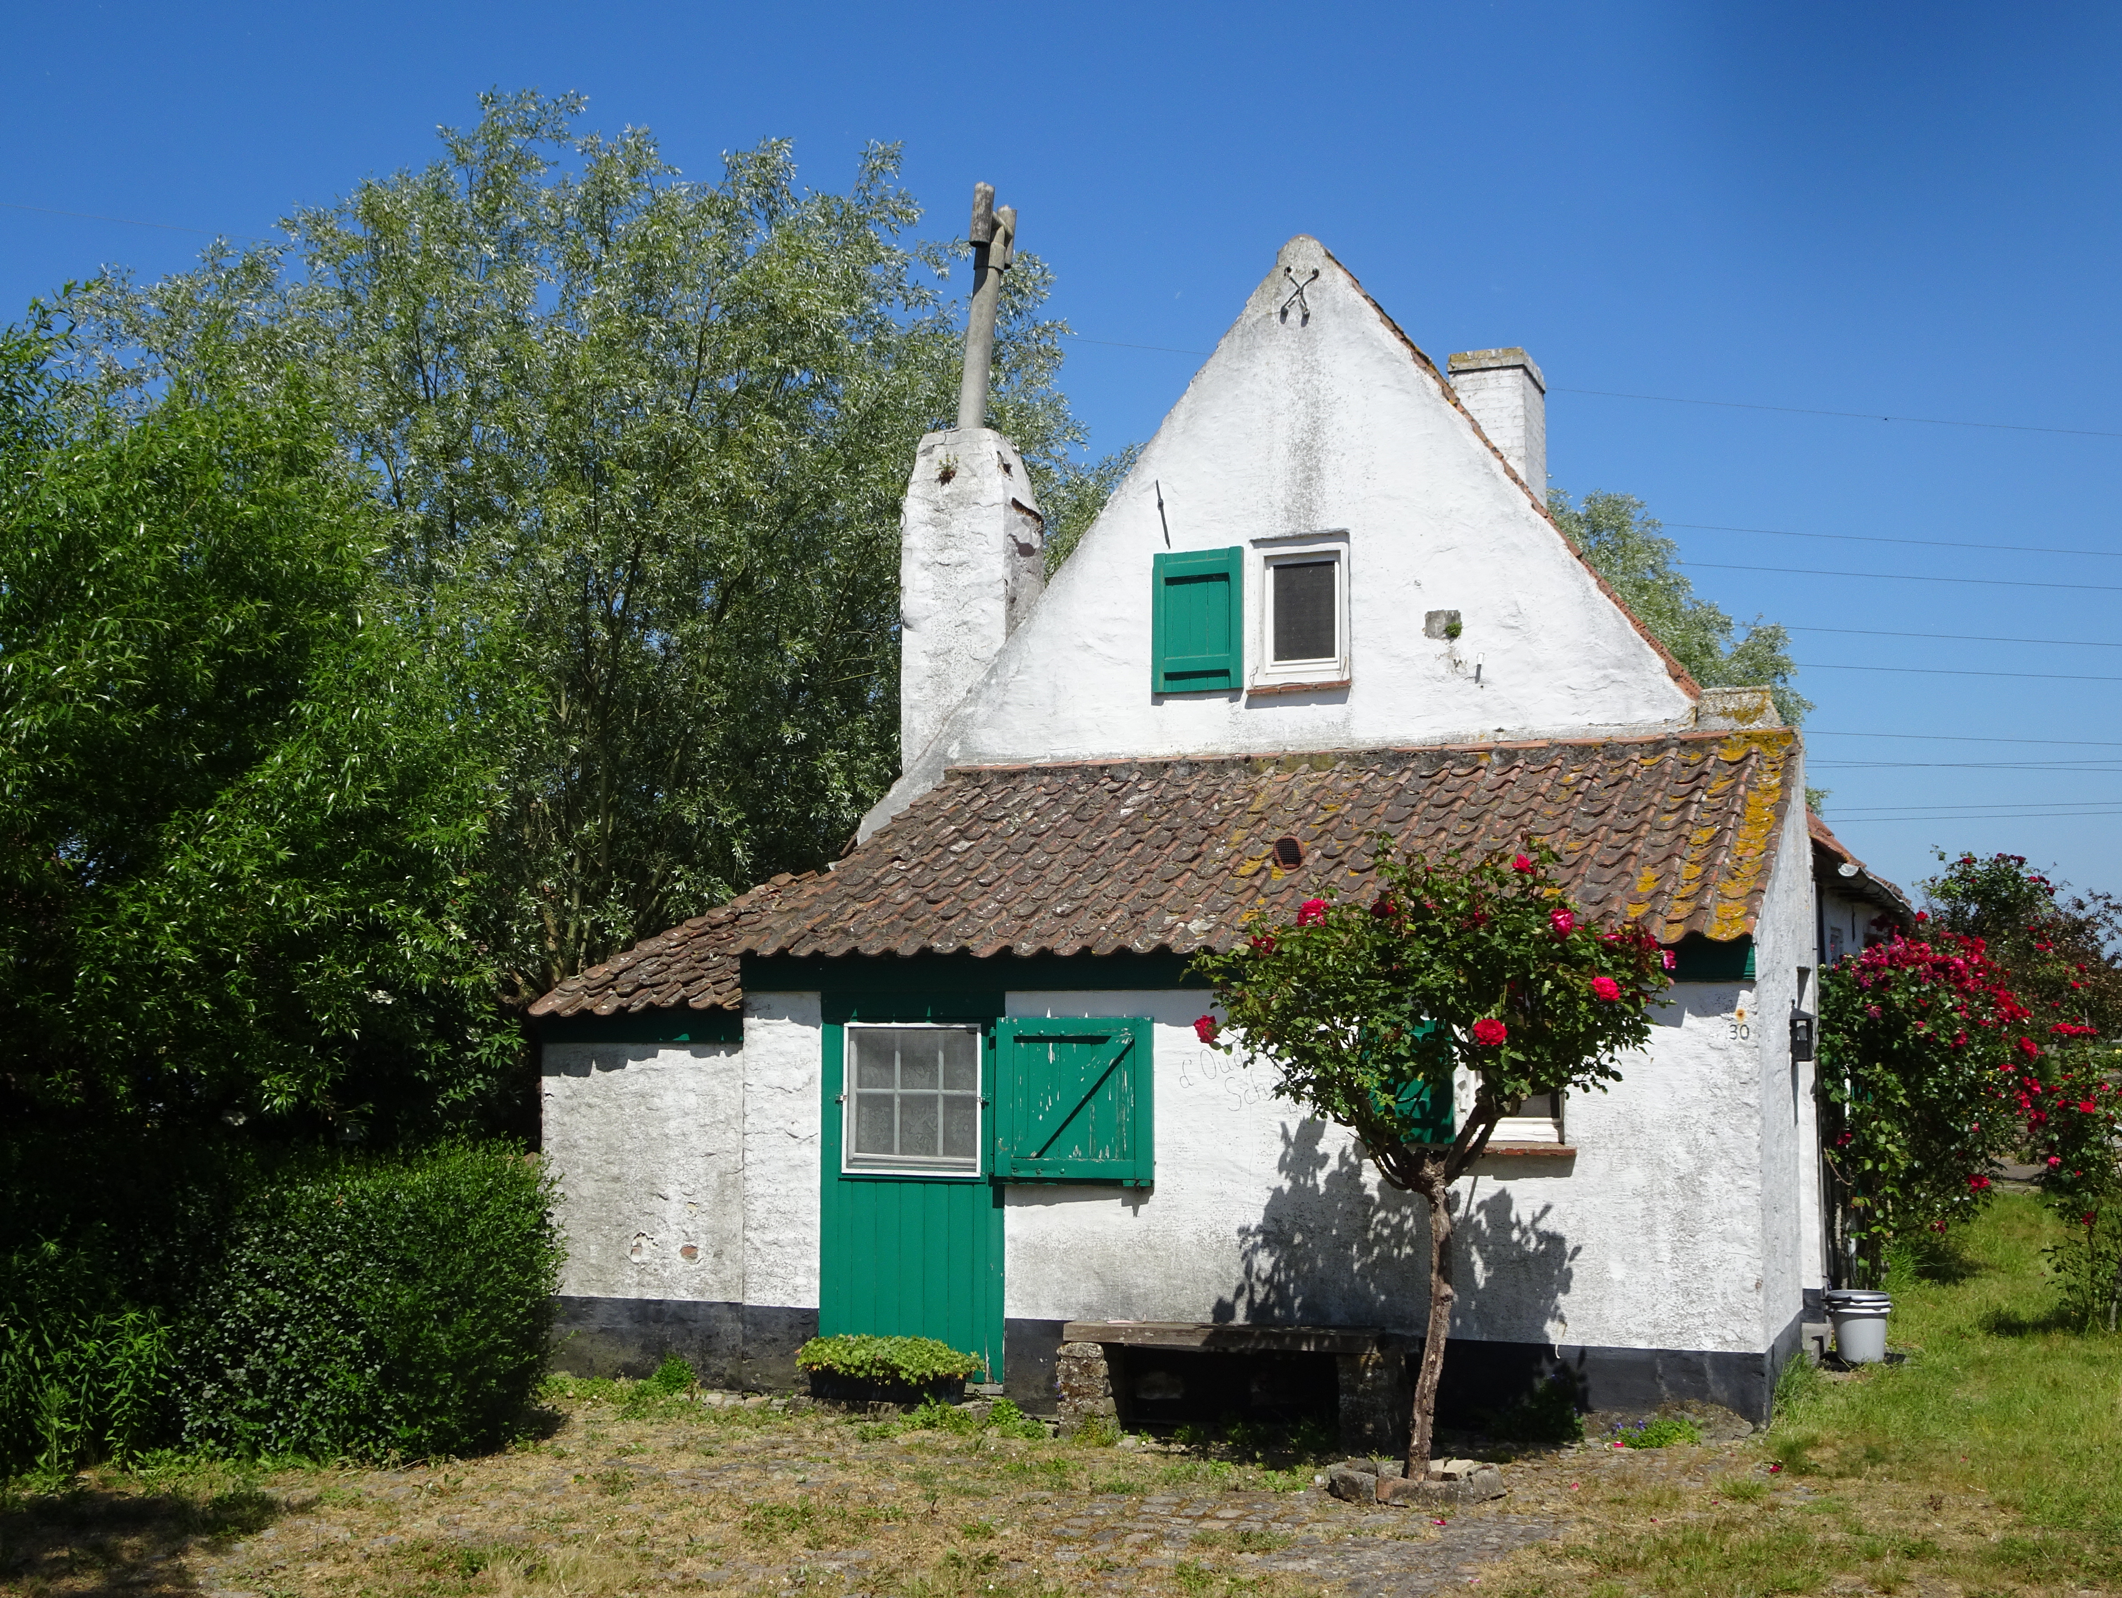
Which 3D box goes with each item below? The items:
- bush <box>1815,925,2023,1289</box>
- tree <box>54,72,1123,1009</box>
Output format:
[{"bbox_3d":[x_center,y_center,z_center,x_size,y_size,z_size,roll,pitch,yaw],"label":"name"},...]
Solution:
[{"bbox_3d":[5.640,2.009,16.000,1.400,2.297,1.500,-2,-6,19],"label":"bush"},{"bbox_3d":[-3.493,-0.949,18.000,7.500,8.766,7.000,1,-6,-11],"label":"tree"}]

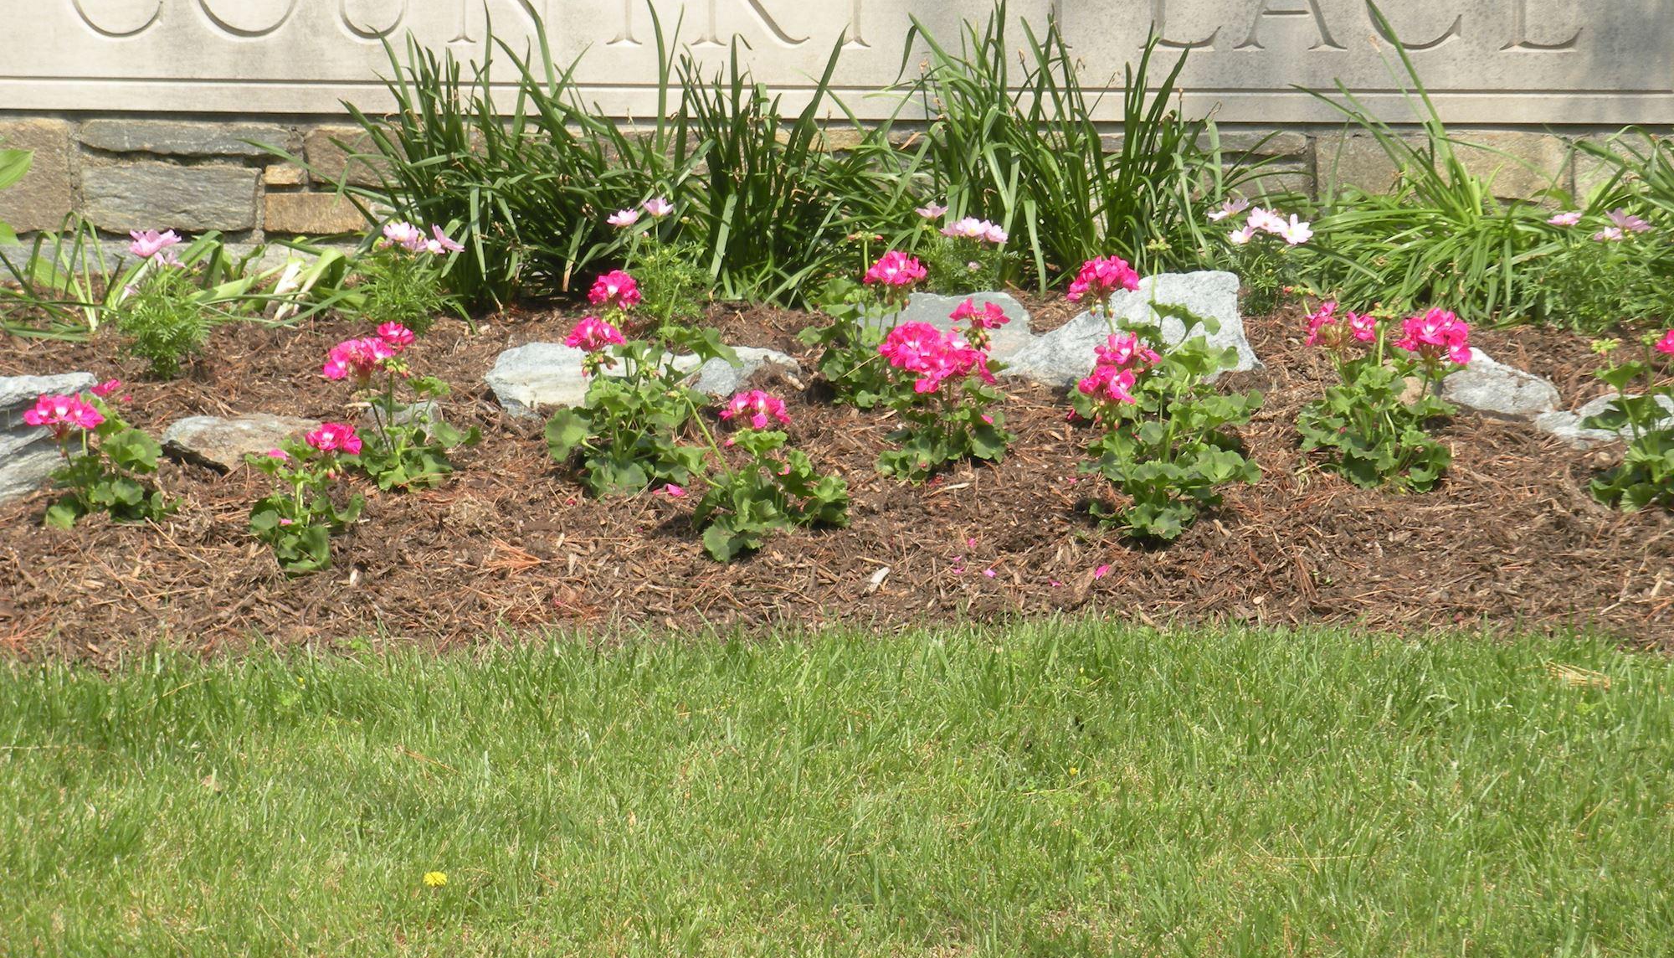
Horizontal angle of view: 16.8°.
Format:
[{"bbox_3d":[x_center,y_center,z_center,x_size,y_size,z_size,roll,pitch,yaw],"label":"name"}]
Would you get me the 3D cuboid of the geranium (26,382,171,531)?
[{"bbox_3d":[-1.103,-0.034,8.450,0.215,0.195,0.200,0,7,0],"label":"geranium"}]

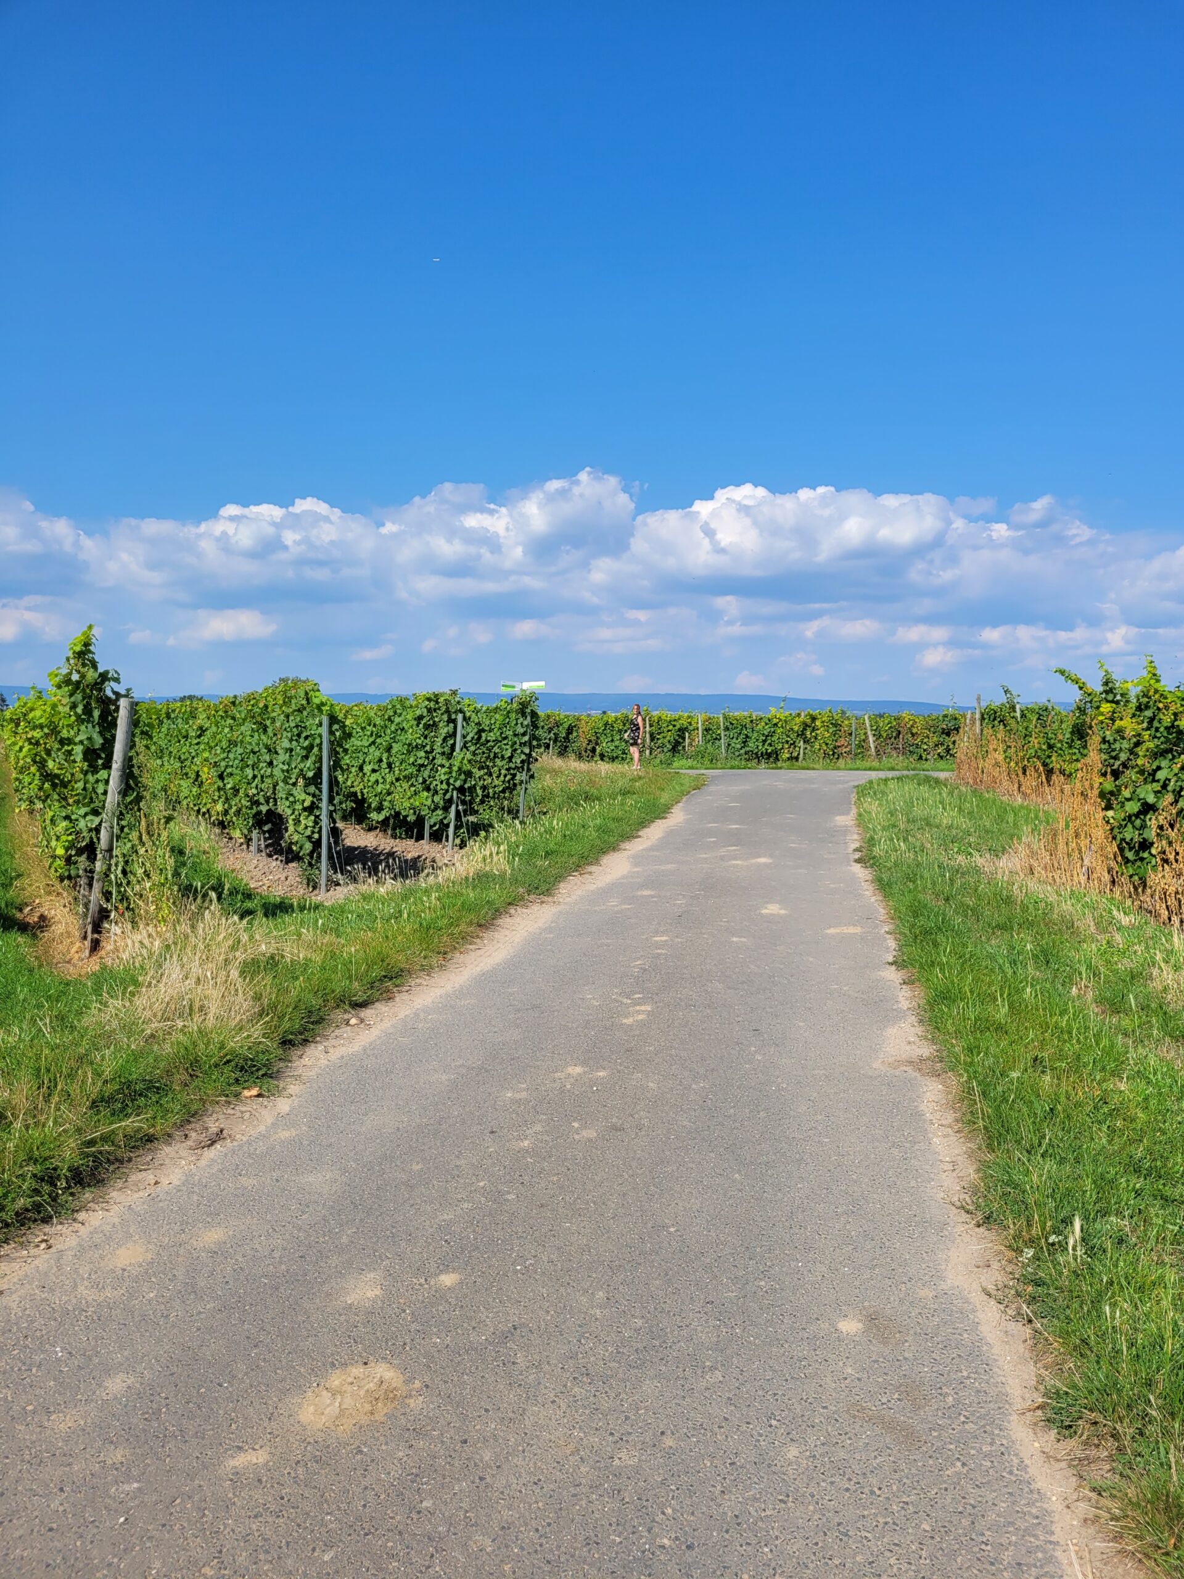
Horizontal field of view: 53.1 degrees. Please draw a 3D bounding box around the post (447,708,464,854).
[{"bbox_3d":[-1.572,-0.071,13.628,0.060,1.640,0.060,1,10,-28],"label":"post"}]

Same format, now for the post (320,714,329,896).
[{"bbox_3d":[-2.426,0.149,10.769,0.057,1.640,0.057,-1,6,-28],"label":"post"}]

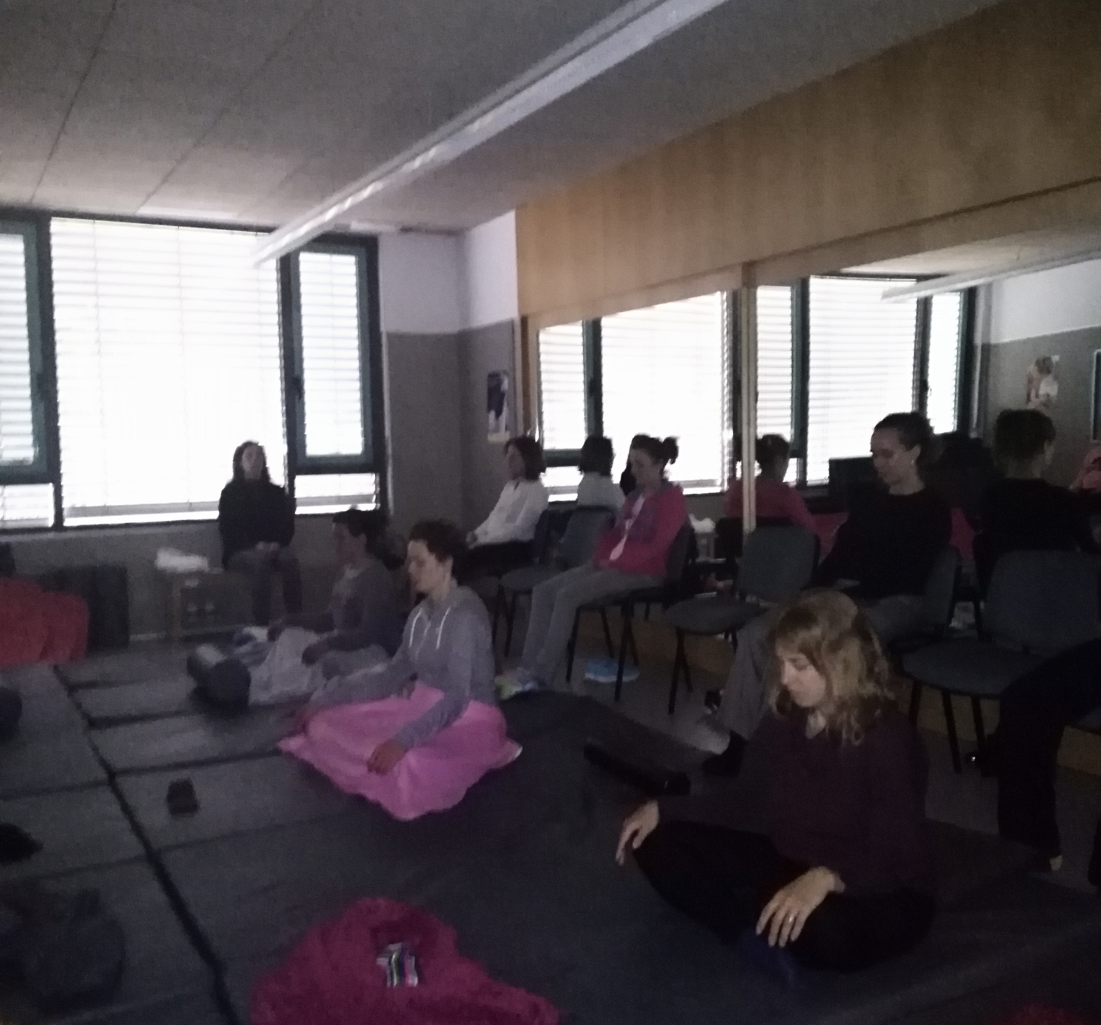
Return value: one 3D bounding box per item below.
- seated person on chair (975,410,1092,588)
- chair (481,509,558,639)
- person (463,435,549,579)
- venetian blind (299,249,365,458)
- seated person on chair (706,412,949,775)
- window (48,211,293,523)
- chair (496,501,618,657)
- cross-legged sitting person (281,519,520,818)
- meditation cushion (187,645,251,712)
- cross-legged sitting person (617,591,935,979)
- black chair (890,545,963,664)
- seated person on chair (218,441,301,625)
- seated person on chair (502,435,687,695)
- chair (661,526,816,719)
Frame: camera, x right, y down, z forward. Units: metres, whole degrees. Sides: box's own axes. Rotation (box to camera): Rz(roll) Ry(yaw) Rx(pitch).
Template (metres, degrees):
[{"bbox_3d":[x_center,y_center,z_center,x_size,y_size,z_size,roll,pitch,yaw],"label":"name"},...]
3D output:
[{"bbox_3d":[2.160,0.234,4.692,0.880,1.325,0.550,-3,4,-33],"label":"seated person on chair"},{"bbox_3d":[-0.306,0.391,6.871,0.570,0.820,0.530,-3,4,-29],"label":"chair"},{"bbox_3d":[-0.435,0.189,7.039,0.950,1.290,0.480,-3,4,-29],"label":"person"},{"bbox_3d":[-1.603,-1.165,8.141,0.438,1.524,0.070,-3,4,-29],"label":"venetian blind"},{"bbox_3d":[1.080,0.294,4.086,0.960,1.318,0.550,-3,4,-24],"label":"seated person on chair"},{"bbox_3d":[-2.576,-0.947,7.603,1.497,2.008,0.100,-3,4,-29],"label":"window"},{"bbox_3d":[0.026,0.437,6.485,0.550,0.850,0.540,-3,4,-29],"label":"chair"},{"bbox_3d":[-0.492,0.488,4.011,0.760,0.895,0.880,-3,4,-30],"label":"cross-legged sitting person"},{"bbox_3d":[-1.668,0.810,5.564,0.220,0.210,0.550,-3,4,-29],"label":"meditation cushion"},{"bbox_3d":[0.574,0.598,2.656,0.670,0.810,0.650,-3,4,-33],"label":"cross-legged sitting person"},{"bbox_3d":[1.240,0.561,4.314,0.550,0.840,0.540,-3,4,-29],"label":"black chair"},{"bbox_3d":[-1.855,0.163,7.369,0.560,1.266,0.820,-3,4,-29],"label":"seated person on chair"},{"bbox_3d":[0.229,0.265,5.625,1.030,1.300,0.480,-3,4,-29],"label":"seated person on chair"},{"bbox_3d":[0.876,0.521,5.026,0.550,0.840,0.540,-3,4,-29],"label":"chair"}]

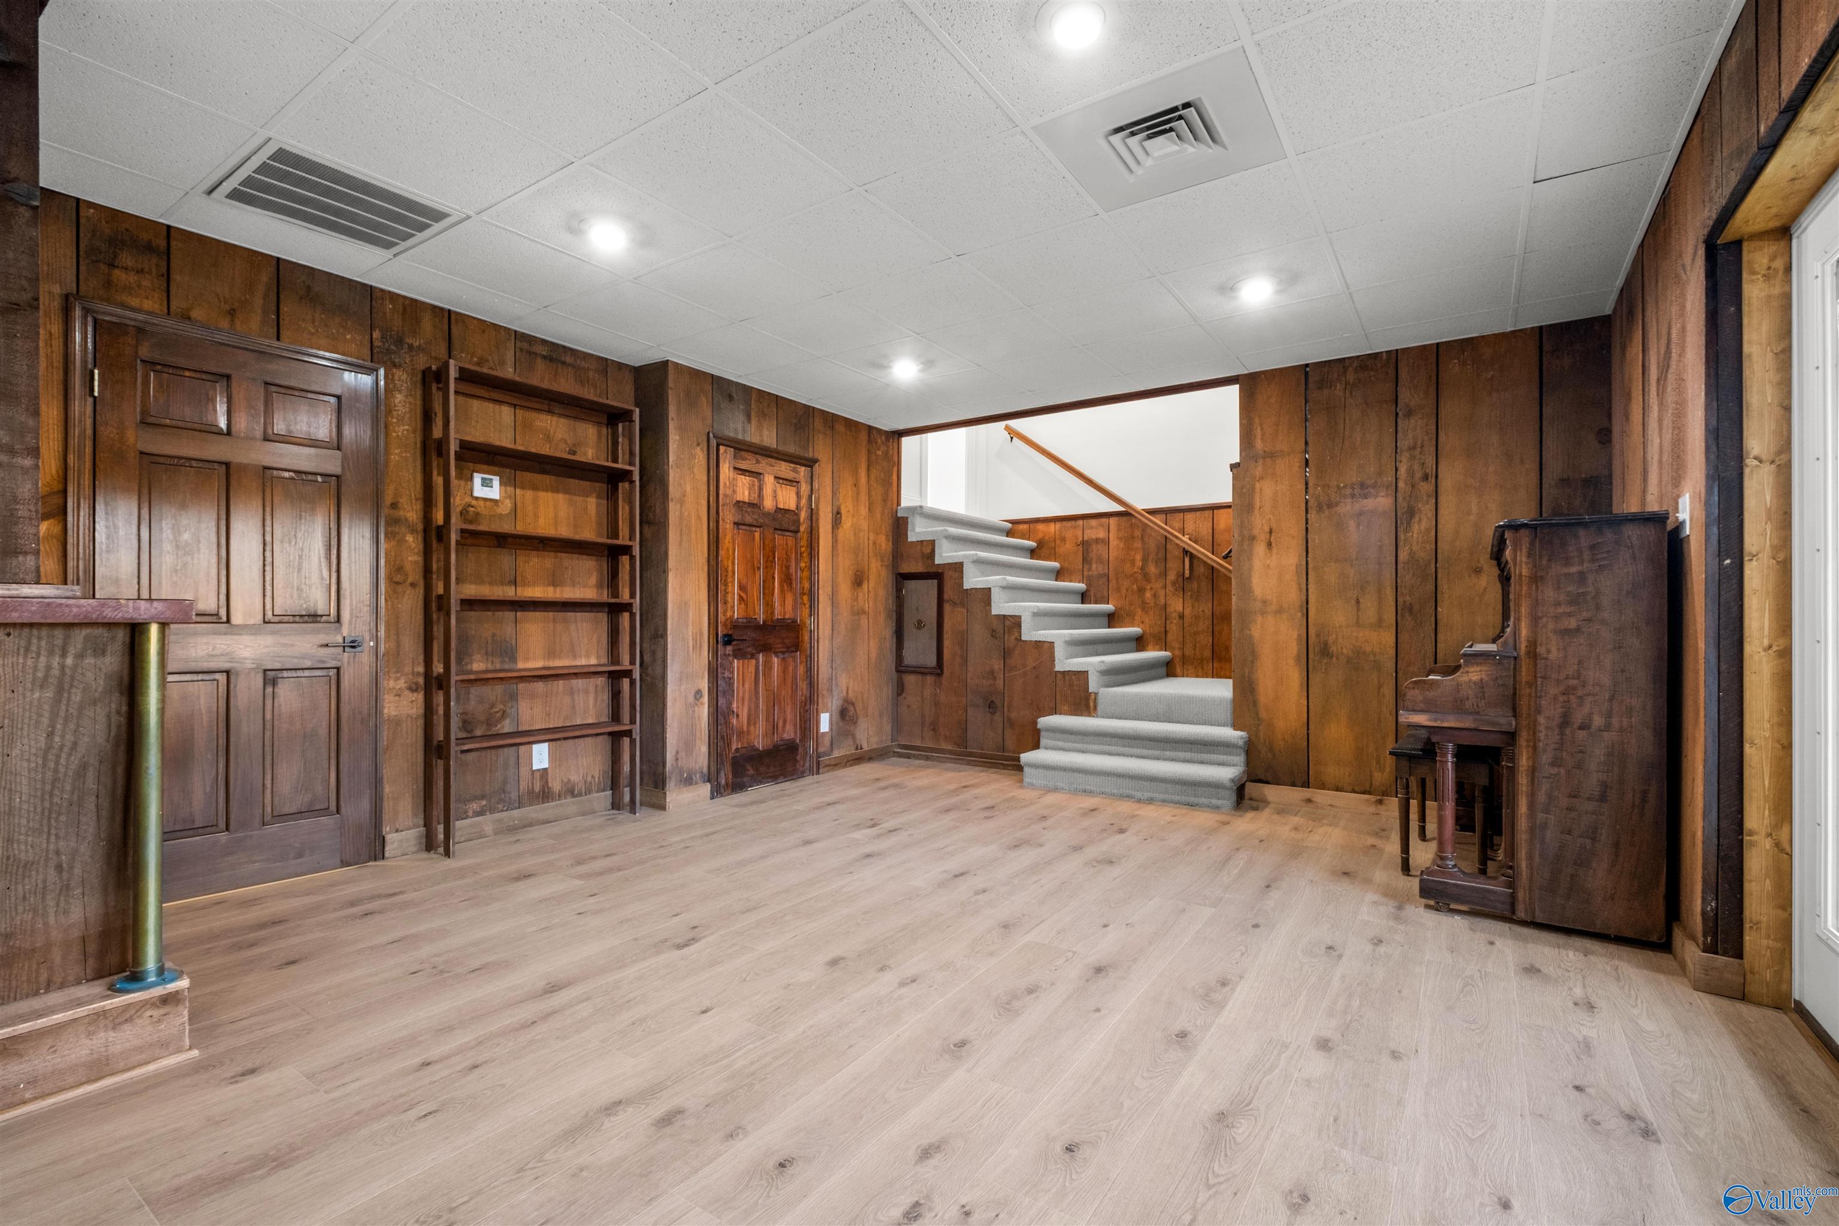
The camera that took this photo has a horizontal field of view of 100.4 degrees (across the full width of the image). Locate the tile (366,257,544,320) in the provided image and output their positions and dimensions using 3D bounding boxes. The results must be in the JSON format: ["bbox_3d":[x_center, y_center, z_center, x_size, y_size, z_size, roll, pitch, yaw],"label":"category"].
[{"bbox_3d":[-2.013,-1.404,3.334,0.296,0.020,0.605,0,0,35],"label":"tile"}]

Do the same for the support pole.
[{"bbox_3d":[-1.880,0.463,1.865,0.120,0.865,0.120,0,0,35],"label":"support pole"}]

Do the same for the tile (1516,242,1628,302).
[{"bbox_3d":[2.665,-1.405,3.141,0.332,0.020,0.605,0,0,35],"label":"tile"}]

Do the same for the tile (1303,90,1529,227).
[{"bbox_3d":[1.563,-1.394,2.408,0.600,0.020,0.600,1,1,35],"label":"tile"}]

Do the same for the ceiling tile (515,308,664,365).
[{"bbox_3d":[-1.642,-1.402,3.840,0.262,0.020,0.640,0,0,35],"label":"ceiling tile"}]

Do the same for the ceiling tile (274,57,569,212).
[{"bbox_3d":[-1.484,-1.405,2.303,0.603,0.020,0.603,1,1,35],"label":"ceiling tile"}]

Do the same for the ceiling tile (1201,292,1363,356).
[{"bbox_3d":[1.762,-1.413,3.753,0.603,0.020,0.603,1,1,35],"label":"ceiling tile"}]

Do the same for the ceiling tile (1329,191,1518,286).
[{"bbox_3d":[1.917,-1.400,2.905,0.600,0.020,0.600,1,1,35],"label":"ceiling tile"}]

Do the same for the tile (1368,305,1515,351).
[{"bbox_3d":[2.589,-1.412,3.825,0.600,0.020,0.370,1,1,35],"label":"tile"}]

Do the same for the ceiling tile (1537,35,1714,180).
[{"bbox_3d":[1.935,-1.389,2.147,0.320,0.020,0.600,1,1,35],"label":"ceiling tile"}]

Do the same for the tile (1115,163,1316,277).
[{"bbox_3d":[1.067,-1.401,2.753,0.600,0.020,0.600,1,1,35],"label":"tile"}]

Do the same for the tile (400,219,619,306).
[{"bbox_3d":[-1.638,-1.414,3.131,0.600,0.020,0.600,1,1,35],"label":"tile"}]

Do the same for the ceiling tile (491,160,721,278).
[{"bbox_3d":[-1.130,-1.407,2.783,0.605,0.020,0.605,0,0,35],"label":"ceiling tile"}]

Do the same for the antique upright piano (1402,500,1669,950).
[{"bbox_3d":[2.453,0.375,3.171,0.710,1.382,1.430,0,0,35],"label":"antique upright piano"}]

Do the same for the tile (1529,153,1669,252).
[{"bbox_3d":[2.310,-1.408,2.654,0.337,0.020,0.605,0,0,35],"label":"tile"}]

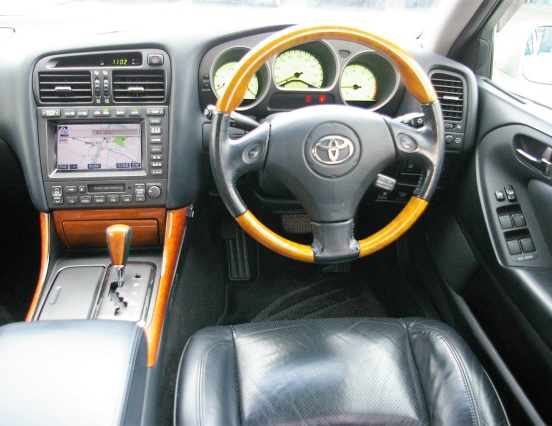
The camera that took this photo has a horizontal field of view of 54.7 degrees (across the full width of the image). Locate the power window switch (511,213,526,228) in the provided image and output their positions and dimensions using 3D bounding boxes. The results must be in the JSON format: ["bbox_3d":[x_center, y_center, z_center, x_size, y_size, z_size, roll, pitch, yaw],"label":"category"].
[{"bbox_3d":[0.408,0.013,0.895,0.019,0.010,0.026,-4,48,6],"label":"power window switch"}]

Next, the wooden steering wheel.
[{"bbox_3d":[0.086,-0.110,0.896,0.385,0.385,0.090,-1,7,-2],"label":"wooden steering wheel"}]

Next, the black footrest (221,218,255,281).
[{"bbox_3d":[-0.105,0.099,1.490,0.075,0.185,0.035,-2,-10,-5],"label":"black footrest"}]

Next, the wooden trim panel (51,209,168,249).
[{"bbox_3d":[-0.315,0.030,1.015,0.205,0.085,0.035,-2,36,-5],"label":"wooden trim panel"}]

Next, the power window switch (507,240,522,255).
[{"bbox_3d":[0.384,0.057,0.859,0.019,0.010,0.026,-4,48,6],"label":"power window switch"}]

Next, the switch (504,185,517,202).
[{"bbox_3d":[0.411,-0.033,0.935,0.013,0.009,0.030,-4,48,6],"label":"switch"}]

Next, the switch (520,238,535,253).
[{"bbox_3d":[0.405,0.054,0.859,0.019,0.010,0.026,-4,48,6],"label":"switch"}]

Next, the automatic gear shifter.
[{"bbox_3d":[-0.276,0.073,0.940,0.043,0.108,0.046,0,15,-6],"label":"automatic gear shifter"}]

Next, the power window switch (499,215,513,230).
[{"bbox_3d":[0.386,0.016,0.896,0.019,0.010,0.026,-4,48,6],"label":"power window switch"}]

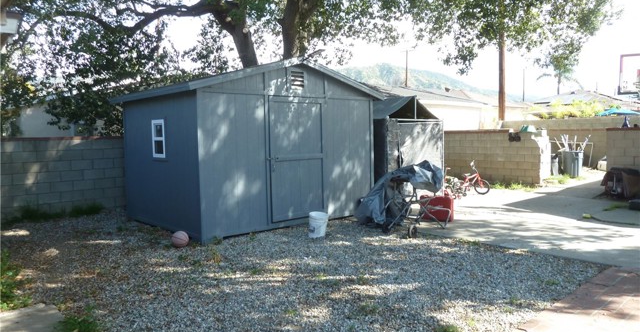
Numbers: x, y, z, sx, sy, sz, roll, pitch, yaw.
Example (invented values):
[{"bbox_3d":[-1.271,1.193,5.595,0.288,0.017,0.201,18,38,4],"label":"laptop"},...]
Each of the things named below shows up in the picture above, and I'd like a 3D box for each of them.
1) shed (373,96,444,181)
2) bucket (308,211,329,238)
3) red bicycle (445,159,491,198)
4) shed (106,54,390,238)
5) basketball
[{"bbox_3d":[1.428,-0.414,11.179,2.050,2.360,2.300,-4,5,-41],"label":"shed"},{"bbox_3d":[-0.026,0.911,7.170,0.300,0.370,0.300,-1,4,0],"label":"bucket"},{"bbox_3d":[3.707,0.299,11.500,1.030,0.840,0.480,-1,4,-5],"label":"red bicycle"},{"bbox_3d":[-1.362,-0.431,8.990,4.074,2.810,3.354,-4,5,-41],"label":"shed"},{"bbox_3d":[-1.979,1.048,6.570,0.240,0.240,0.240,-4,5,-41],"label":"basketball"}]

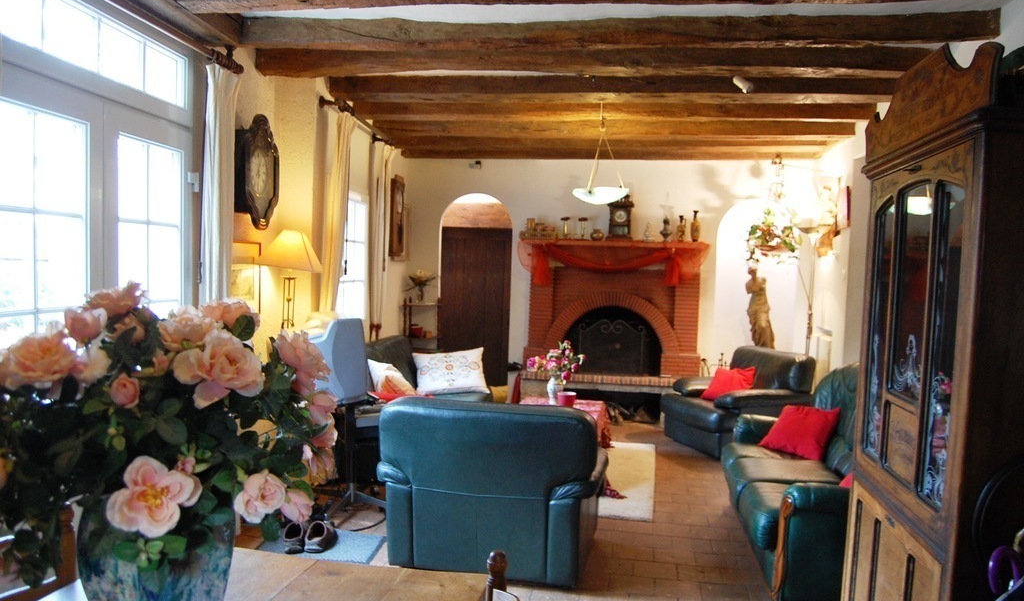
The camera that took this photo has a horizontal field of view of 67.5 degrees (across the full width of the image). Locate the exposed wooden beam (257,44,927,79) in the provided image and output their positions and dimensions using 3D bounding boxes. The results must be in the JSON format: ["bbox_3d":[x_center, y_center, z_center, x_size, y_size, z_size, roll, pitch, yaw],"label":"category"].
[{"bbox_3d":[0.467,-1.424,4.540,4.057,0.152,0.193,2,2,6],"label":"exposed wooden beam"}]

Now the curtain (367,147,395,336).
[{"bbox_3d":[-1.211,-0.514,7.051,0.142,1.785,0.456,2,2,9],"label":"curtain"}]

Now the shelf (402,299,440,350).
[{"bbox_3d":[-0.963,0.547,8.162,0.426,1.146,0.223,2,2,9],"label":"shelf"}]

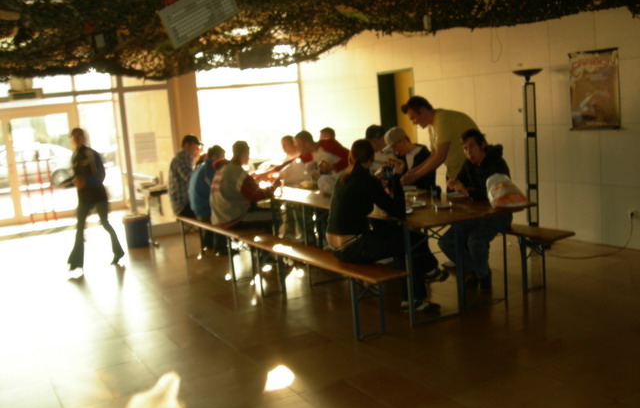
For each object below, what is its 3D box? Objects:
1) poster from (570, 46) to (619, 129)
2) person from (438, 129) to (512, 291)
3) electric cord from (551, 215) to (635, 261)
[{"bbox_3d":[2.782,-1.156,6.774,0.020,0.801,0.587,-8,8,-28],"label":"poster"},{"bbox_3d":[1.330,0.045,5.623,0.816,1.326,0.592,-10,9,-39],"label":"person"},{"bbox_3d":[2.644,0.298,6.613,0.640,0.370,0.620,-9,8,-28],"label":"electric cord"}]

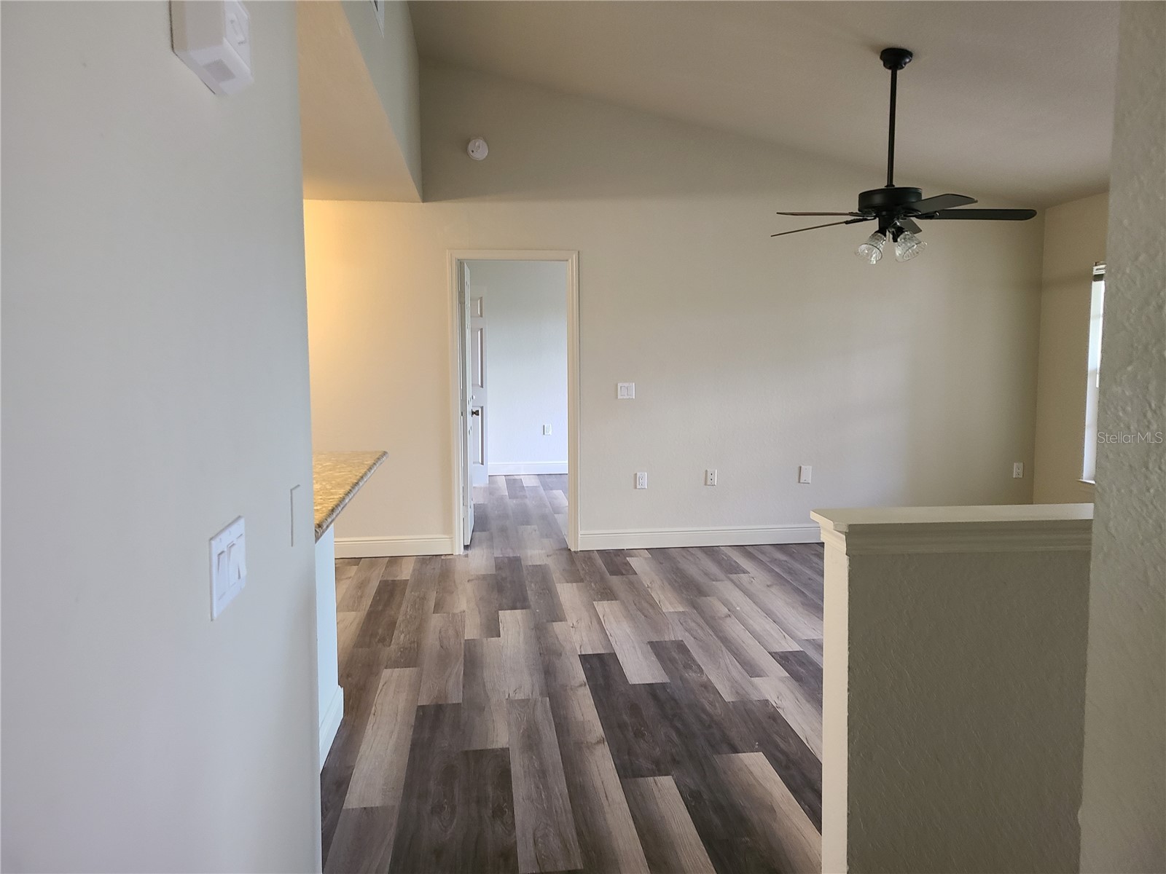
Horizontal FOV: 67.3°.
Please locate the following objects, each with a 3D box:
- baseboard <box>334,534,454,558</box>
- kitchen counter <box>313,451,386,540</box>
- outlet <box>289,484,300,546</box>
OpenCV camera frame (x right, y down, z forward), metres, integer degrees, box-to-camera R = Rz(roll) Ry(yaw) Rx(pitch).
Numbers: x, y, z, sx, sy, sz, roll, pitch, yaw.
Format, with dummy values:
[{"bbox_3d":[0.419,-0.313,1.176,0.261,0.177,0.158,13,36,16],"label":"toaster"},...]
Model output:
[{"bbox_3d":[-1.367,0.769,6.137,0.920,0.136,0.018,-1,5,-7],"label":"baseboard"},{"bbox_3d":[-0.929,0.156,2.755,0.450,0.045,1.620,-1,5,-7],"label":"kitchen counter"},{"bbox_3d":[-0.578,0.159,1.778,0.009,0.115,0.074,-1,5,-7],"label":"outlet"}]

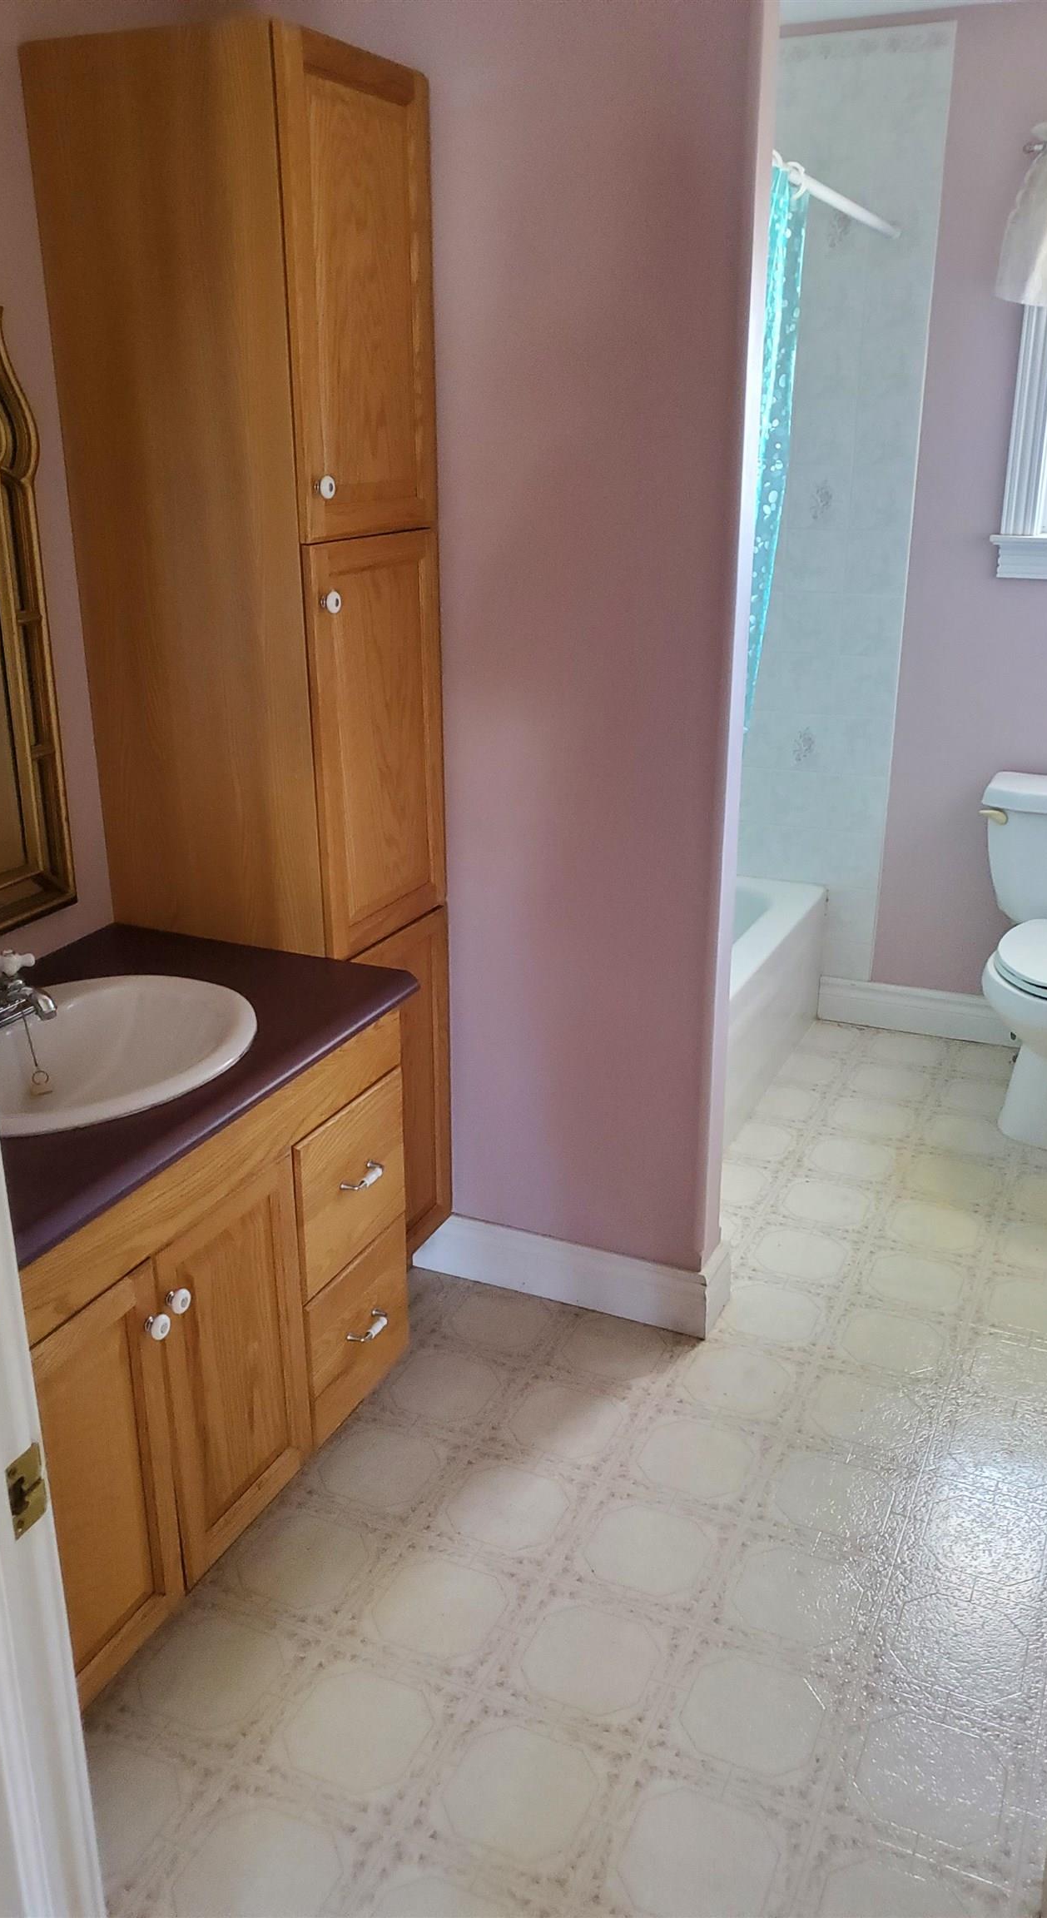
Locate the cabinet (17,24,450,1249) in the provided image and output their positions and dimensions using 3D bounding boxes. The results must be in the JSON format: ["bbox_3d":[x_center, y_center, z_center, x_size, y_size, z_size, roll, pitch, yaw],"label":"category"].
[{"bbox_3d":[-0.410,-0.308,2.409,0.409,2.055,0.398,9,22,23],"label":"cabinet"}]

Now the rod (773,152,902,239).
[{"bbox_3d":[0.579,-1.464,2.751,0.028,0.028,1.480,9,22,23],"label":"rod"}]

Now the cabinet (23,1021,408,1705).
[{"bbox_3d":[-0.625,0.532,1.994,0.572,0.760,0.925,9,22,23],"label":"cabinet"}]

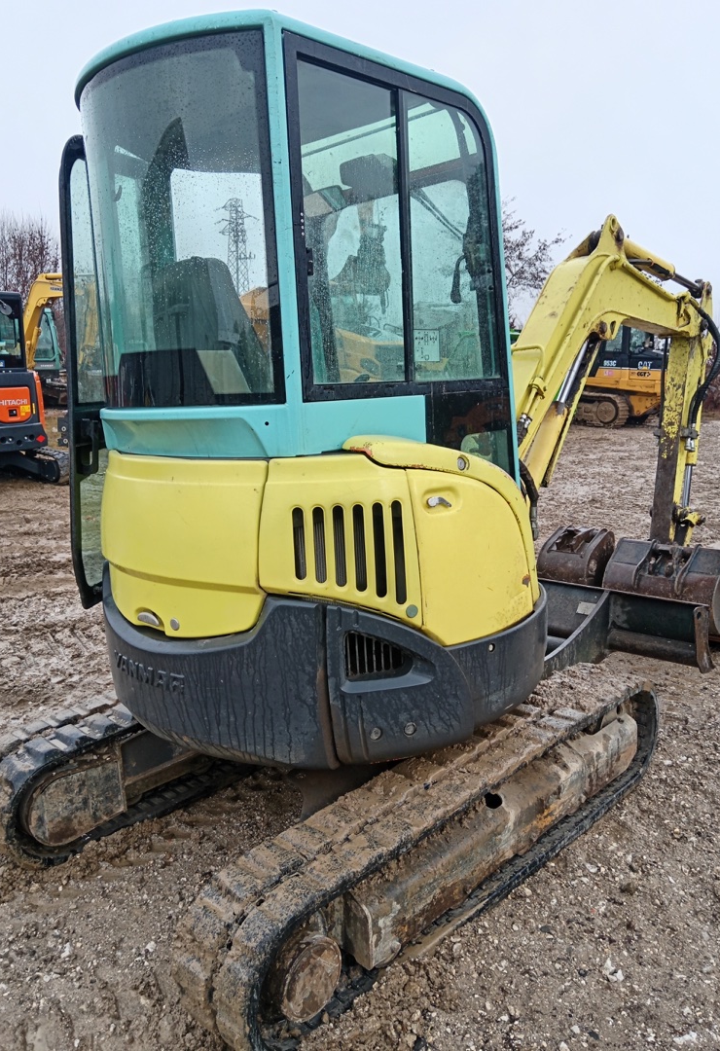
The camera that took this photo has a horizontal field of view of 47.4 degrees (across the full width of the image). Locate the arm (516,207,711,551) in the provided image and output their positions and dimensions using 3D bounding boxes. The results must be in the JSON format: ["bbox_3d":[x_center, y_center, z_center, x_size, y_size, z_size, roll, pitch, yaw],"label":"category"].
[{"bbox_3d":[1.264,-0.570,4.050,0.323,1.798,1.919,10,17,42],"label":"arm"}]

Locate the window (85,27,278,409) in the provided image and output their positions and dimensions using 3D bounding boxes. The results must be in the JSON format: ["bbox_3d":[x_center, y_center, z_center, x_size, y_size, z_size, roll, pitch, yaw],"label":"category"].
[{"bbox_3d":[-0.563,-0.762,2.219,0.889,0.848,0.242,10,17,42],"label":"window"}]

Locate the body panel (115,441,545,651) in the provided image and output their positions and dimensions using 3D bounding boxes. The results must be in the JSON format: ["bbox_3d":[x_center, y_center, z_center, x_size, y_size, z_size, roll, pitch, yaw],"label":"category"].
[{"bbox_3d":[-0.175,-0.013,2.550,1.192,0.616,0.990,10,17,42],"label":"body panel"}]

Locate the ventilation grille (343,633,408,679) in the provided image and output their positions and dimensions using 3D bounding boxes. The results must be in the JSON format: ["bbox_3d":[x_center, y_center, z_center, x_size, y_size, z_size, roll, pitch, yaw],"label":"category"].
[{"bbox_3d":[0.040,0.348,2.198,0.167,0.131,0.040,-3,12,-12],"label":"ventilation grille"}]

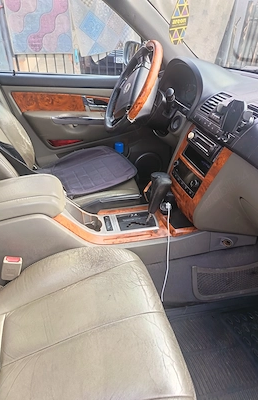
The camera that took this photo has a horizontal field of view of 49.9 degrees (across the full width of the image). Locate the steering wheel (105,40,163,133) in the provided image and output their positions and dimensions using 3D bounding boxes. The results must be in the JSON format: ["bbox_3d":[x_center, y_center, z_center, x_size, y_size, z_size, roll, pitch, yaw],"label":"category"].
[{"bbox_3d":[0.029,-0.453,1.149,0.090,0.387,0.387,21,26,-27],"label":"steering wheel"}]

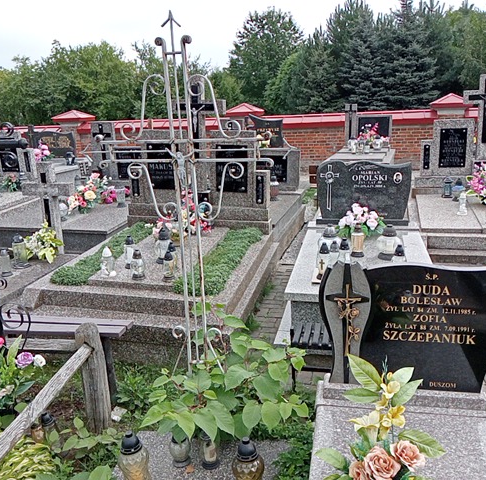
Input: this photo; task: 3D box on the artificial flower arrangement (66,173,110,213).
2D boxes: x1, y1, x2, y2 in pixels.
[{"bbox_3d":[-1.872,-0.566,6.236,0.529,0.477,0.396,2,16,13],"label":"artificial flower arrangement"}]

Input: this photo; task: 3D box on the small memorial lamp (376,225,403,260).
[{"bbox_3d":[1.169,0.013,4.122,0.198,0.261,0.198,1,16,12],"label":"small memorial lamp"}]

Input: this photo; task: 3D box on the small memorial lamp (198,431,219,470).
[{"bbox_3d":[-0.152,0.950,2.366,0.081,0.174,0.081,1,16,12],"label":"small memorial lamp"}]

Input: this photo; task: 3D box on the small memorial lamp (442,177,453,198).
[{"bbox_3d":[2.849,-0.735,7.195,0.139,0.288,0.139,1,16,12],"label":"small memorial lamp"}]

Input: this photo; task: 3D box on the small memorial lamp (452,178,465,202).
[{"bbox_3d":[2.910,-0.674,6.971,0.154,0.300,0.154,1,16,12],"label":"small memorial lamp"}]

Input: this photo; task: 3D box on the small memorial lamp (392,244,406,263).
[{"bbox_3d":[1.148,0.135,3.796,0.102,0.199,0.102,1,16,12],"label":"small memorial lamp"}]

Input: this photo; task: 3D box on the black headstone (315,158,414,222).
[{"bbox_3d":[1.198,-0.487,5.149,0.900,0.585,0.130,1,16,12],"label":"black headstone"}]

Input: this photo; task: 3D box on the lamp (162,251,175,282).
[{"bbox_3d":[-0.636,0.224,4.409,0.094,0.255,0.094,1,15,13],"label":"lamp"}]

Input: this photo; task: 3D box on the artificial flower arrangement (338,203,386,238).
[{"bbox_3d":[1.163,-0.192,5.070,0.454,0.326,0.330,1,15,13],"label":"artificial flower arrangement"}]

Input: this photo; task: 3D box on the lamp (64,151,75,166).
[{"bbox_3d":[-3.986,-1.871,11.873,0.200,0.292,0.200,1,15,13],"label":"lamp"}]

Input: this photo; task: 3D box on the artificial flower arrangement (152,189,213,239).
[{"bbox_3d":[-0.596,-0.240,5.011,0.593,0.503,0.356,2,16,13],"label":"artificial flower arrangement"}]

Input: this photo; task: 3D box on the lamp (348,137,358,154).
[{"bbox_3d":[2.164,-1.866,10.197,0.170,0.302,0.170,1,15,13],"label":"lamp"}]

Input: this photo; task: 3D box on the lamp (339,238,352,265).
[{"bbox_3d":[0.779,0.102,3.915,0.080,0.227,0.080,1,16,12],"label":"lamp"}]

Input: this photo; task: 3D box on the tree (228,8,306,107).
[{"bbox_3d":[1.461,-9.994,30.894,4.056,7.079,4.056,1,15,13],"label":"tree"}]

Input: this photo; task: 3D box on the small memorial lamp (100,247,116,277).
[{"bbox_3d":[-1.082,0.167,4.139,0.110,0.229,0.099,2,16,13],"label":"small memorial lamp"}]

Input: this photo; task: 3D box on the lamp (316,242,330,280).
[{"bbox_3d":[0.546,0.142,3.529,0.093,0.251,0.093,2,16,13],"label":"lamp"}]

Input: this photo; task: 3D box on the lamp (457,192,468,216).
[{"bbox_3d":[2.685,-0.441,6.314,0.116,0.254,0.116,1,15,13],"label":"lamp"}]

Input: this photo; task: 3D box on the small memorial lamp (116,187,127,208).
[{"bbox_3d":[-1.609,-0.564,6.841,0.112,0.260,0.112,1,16,12],"label":"small memorial lamp"}]

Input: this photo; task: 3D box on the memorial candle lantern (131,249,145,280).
[{"bbox_3d":[-0.819,0.192,4.032,0.100,0.226,0.100,2,16,13],"label":"memorial candle lantern"}]

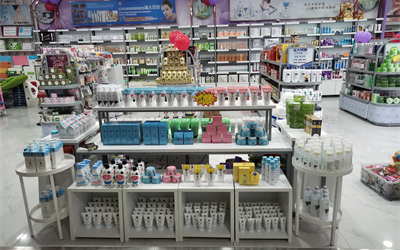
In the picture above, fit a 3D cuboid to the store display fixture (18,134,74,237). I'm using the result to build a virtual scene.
[{"bbox_3d":[-1.209,0.516,2.432,0.420,0.740,0.420,-1,13,3],"label":"store display fixture"}]

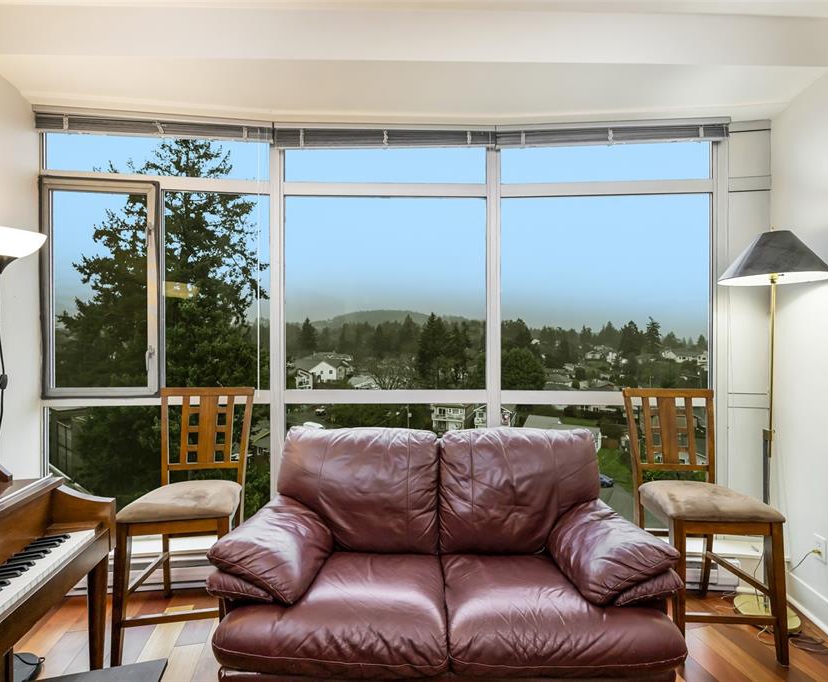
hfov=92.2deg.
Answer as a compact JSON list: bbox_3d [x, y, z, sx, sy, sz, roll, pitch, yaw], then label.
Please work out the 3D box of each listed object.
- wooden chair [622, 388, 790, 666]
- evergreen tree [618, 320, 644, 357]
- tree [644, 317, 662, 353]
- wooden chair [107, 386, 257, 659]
[{"bbox_3d":[1.329,0.803,1.894,0.485,1.094,0.510,0,0,3],"label":"wooden chair"},{"bbox_3d":[92.879,-0.854,170.000,11.100,15.800,11.100,0,0,0],"label":"evergreen tree"},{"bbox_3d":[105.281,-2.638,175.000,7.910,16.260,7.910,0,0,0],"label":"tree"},{"bbox_3d":[-1.057,0.803,1.910,0.485,1.094,0.510,0,0,-10],"label":"wooden chair"}]

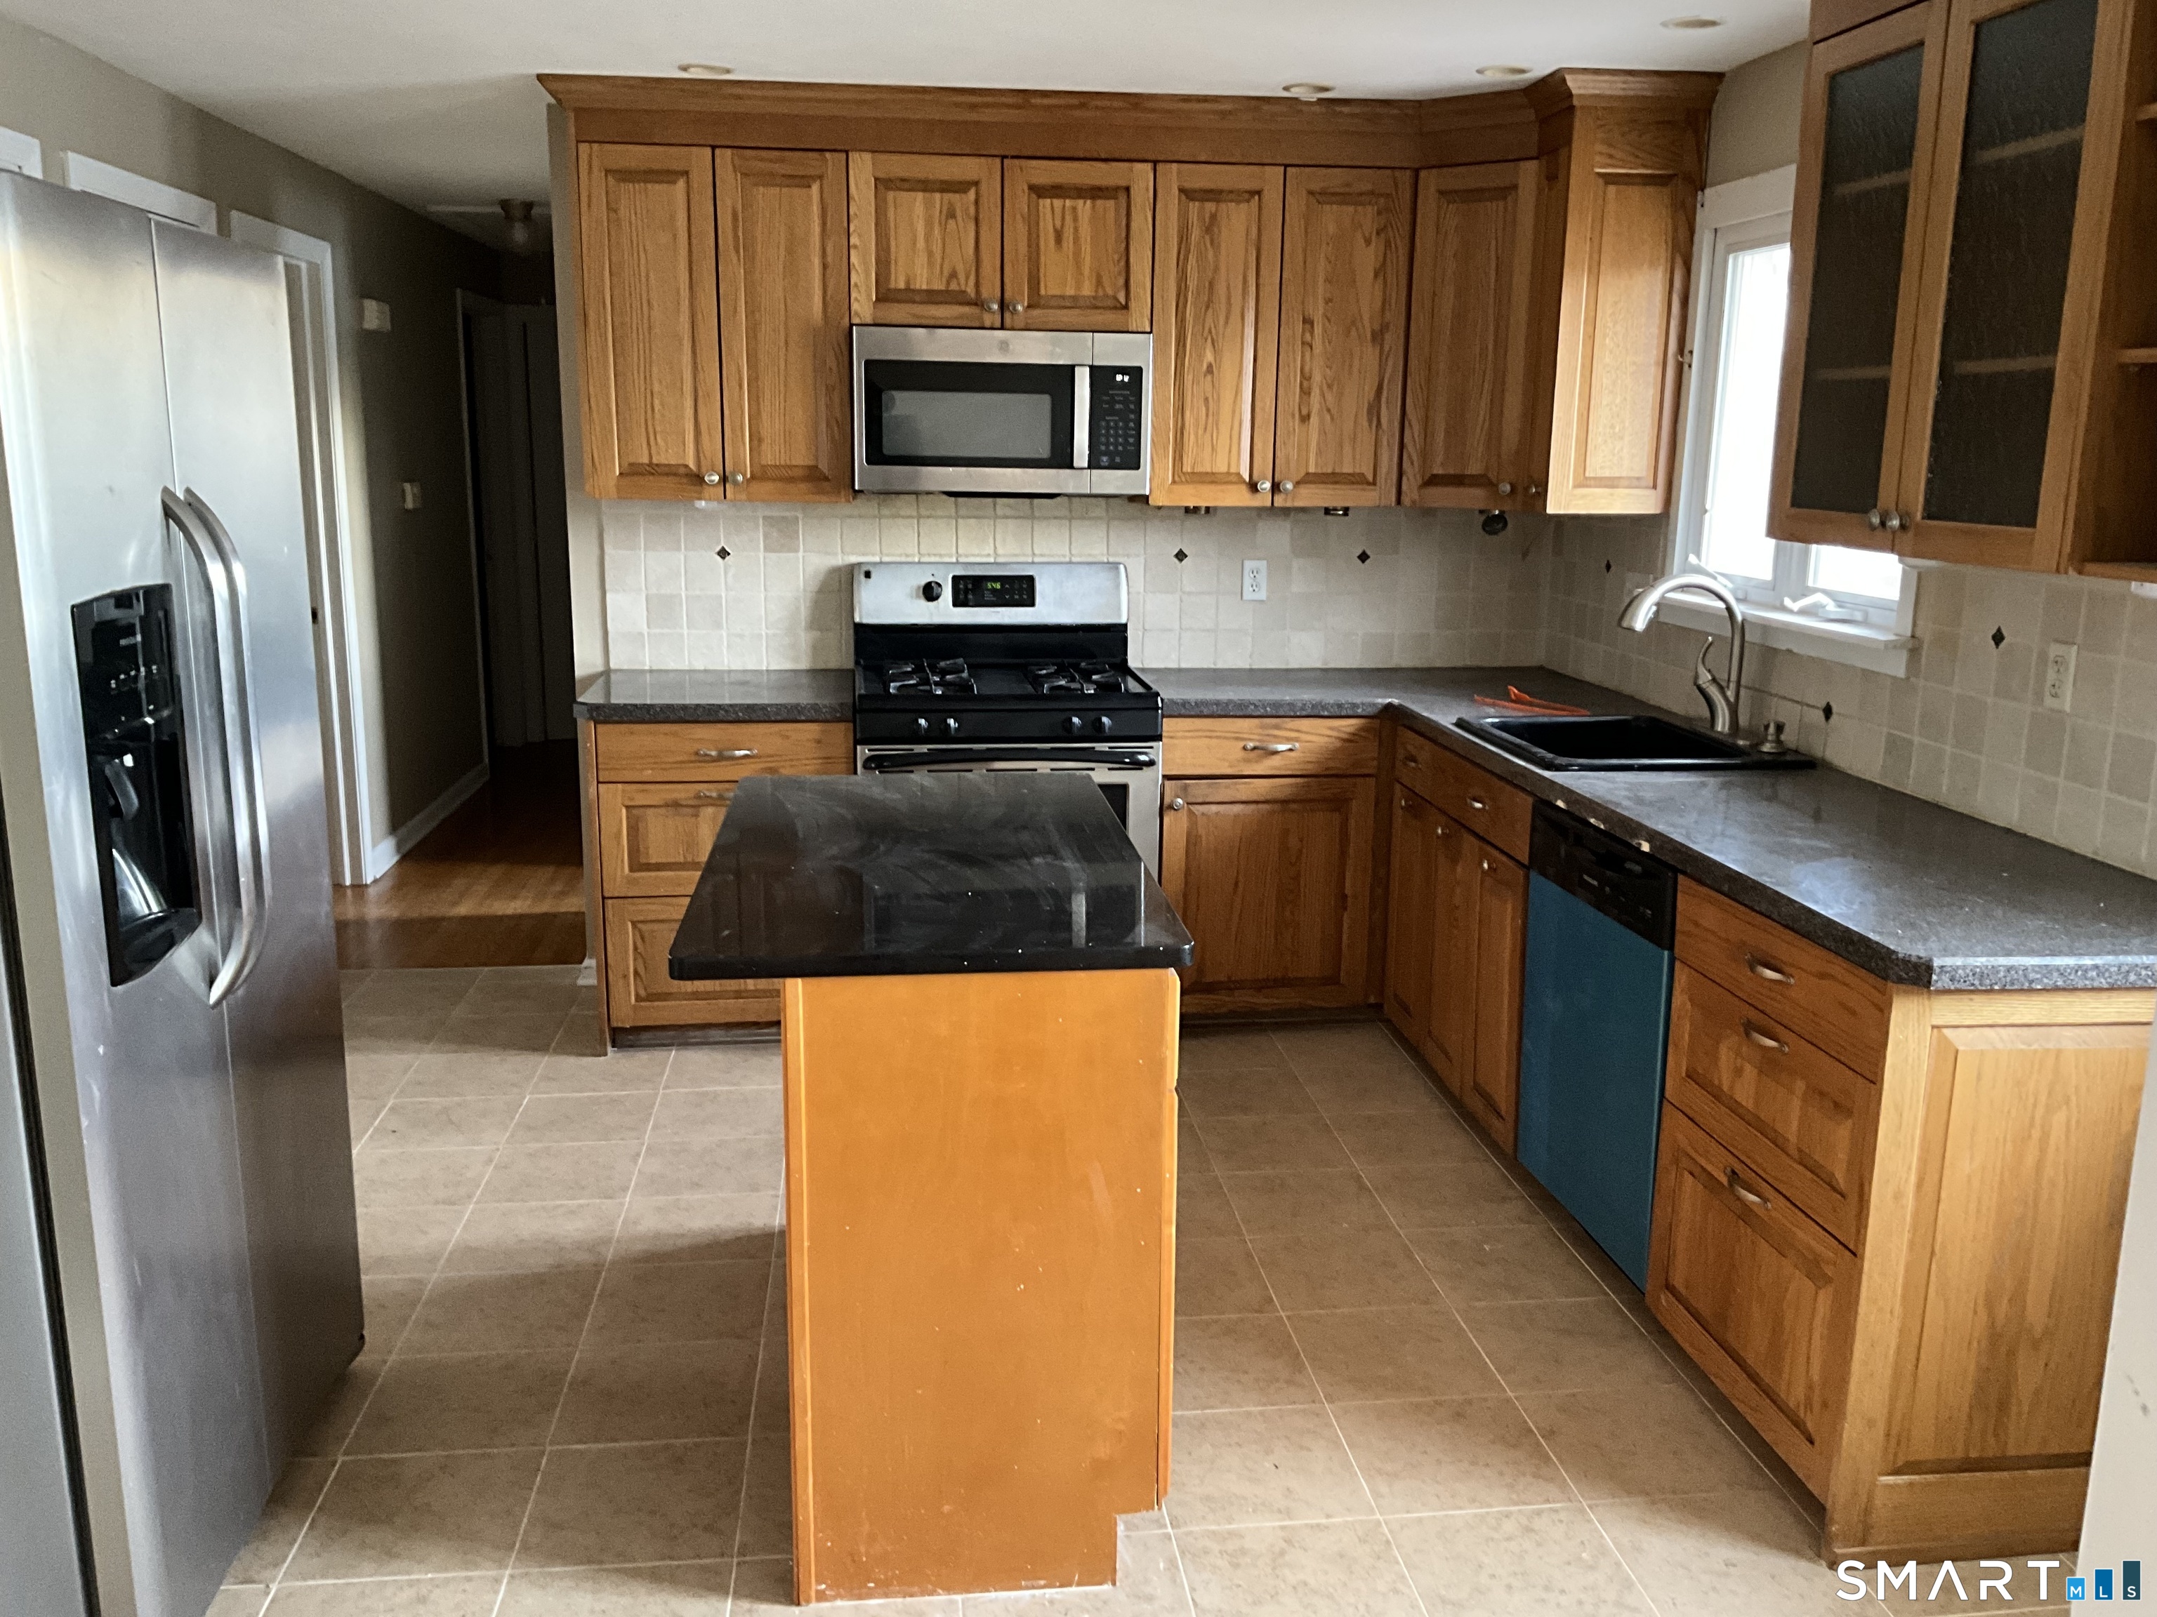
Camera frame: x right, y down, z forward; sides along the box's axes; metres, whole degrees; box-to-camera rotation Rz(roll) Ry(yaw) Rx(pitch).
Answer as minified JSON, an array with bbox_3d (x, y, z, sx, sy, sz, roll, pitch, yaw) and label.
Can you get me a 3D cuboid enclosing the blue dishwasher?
[{"bbox_3d":[1.254,0.444,3.454,0.600,0.820,0.610,-1,12,-6],"label":"blue dishwasher"}]

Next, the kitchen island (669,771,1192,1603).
[{"bbox_3d":[-0.243,0.500,2.912,0.654,0.901,1.185,-1,12,-6],"label":"kitchen island"}]

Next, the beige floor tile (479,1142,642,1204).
[{"bbox_3d":[-1.114,0.792,3.905,0.310,0.010,0.310,-1,12,-6],"label":"beige floor tile"}]

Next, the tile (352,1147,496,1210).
[{"bbox_3d":[-1.395,0.779,3.785,0.305,0.010,0.305,-1,12,-6],"label":"tile"}]

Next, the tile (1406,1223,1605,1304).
[{"bbox_3d":[0.809,0.865,3.419,0.305,0.010,0.305,-1,12,-6],"label":"tile"}]

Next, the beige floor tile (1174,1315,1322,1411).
[{"bbox_3d":[0.233,0.939,3.049,0.305,0.010,0.305,-1,12,-6],"label":"beige floor tile"}]

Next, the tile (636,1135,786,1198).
[{"bbox_3d":[-0.802,0.786,3.939,0.310,0.010,0.310,-1,12,-6],"label":"tile"}]

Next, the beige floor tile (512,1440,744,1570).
[{"bbox_3d":[-0.649,1.025,2.665,0.305,0.010,0.305,-1,12,-6],"label":"beige floor tile"}]

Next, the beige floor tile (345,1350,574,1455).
[{"bbox_3d":[-1.010,0.987,2.989,0.310,0.010,0.310,-1,12,-6],"label":"beige floor tile"}]

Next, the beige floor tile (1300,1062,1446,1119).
[{"bbox_3d":[0.723,0.696,4.434,0.311,0.010,0.311,-1,12,-6],"label":"beige floor tile"}]

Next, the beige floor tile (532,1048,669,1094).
[{"bbox_3d":[-1.159,0.648,4.423,0.305,0.010,0.305,-1,12,-6],"label":"beige floor tile"}]

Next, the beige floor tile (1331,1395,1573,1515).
[{"bbox_3d":[0.589,1.027,2.869,0.311,0.010,0.311,-1,12,-6],"label":"beige floor tile"}]

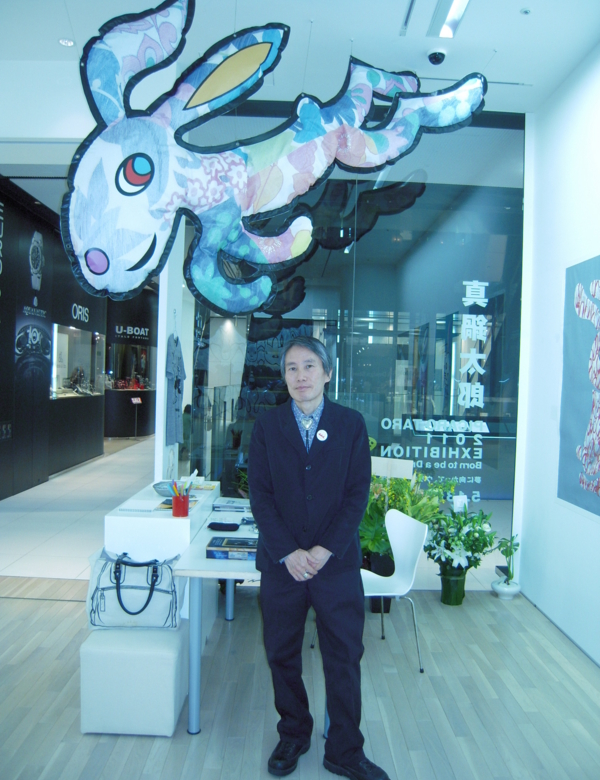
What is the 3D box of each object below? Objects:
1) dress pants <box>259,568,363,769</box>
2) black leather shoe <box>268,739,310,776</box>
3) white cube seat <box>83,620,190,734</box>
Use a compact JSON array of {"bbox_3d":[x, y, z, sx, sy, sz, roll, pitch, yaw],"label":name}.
[{"bbox_3d":[0.042,1.032,2.606,0.400,0.860,0.270,1,1,-6],"label":"dress pants"},{"bbox_3d":[-0.036,1.440,2.638,0.110,0.120,0.290,2,1,20],"label":"black leather shoe"},{"bbox_3d":[-0.746,1.280,2.971,0.395,0.390,0.390,1,1,-1],"label":"white cube seat"}]

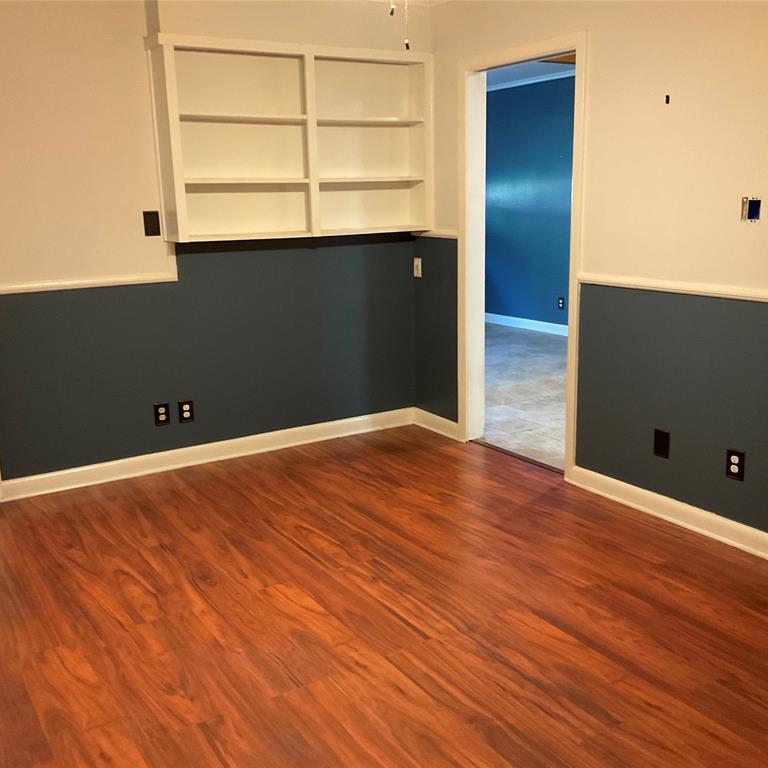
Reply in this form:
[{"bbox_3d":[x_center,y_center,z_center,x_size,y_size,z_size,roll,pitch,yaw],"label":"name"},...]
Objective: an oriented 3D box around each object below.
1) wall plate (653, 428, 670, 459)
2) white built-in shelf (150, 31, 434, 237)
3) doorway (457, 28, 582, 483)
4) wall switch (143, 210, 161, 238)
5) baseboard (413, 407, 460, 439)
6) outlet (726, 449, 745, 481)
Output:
[{"bbox_3d":[1.202,0.260,3.708,0.010,0.115,0.073,-9,15,-30],"label":"wall plate"},{"bbox_3d":[-0.439,-1.268,4.530,1.519,0.958,0.249,-9,15,-30],"label":"white built-in shelf"},{"bbox_3d":[0.703,-0.606,4.386,0.139,2.088,0.947,-9,15,-30],"label":"doorway"},{"bbox_3d":[-1.164,-0.804,4.316,0.073,0.116,0.010,-9,15,-30],"label":"wall switch"},{"bbox_3d":[0.302,0.242,5.169,0.017,0.111,0.482,-9,15,-30],"label":"baseboard"},{"bbox_3d":[1.381,0.321,3.376,0.010,0.116,0.073,-9,15,-30],"label":"outlet"}]

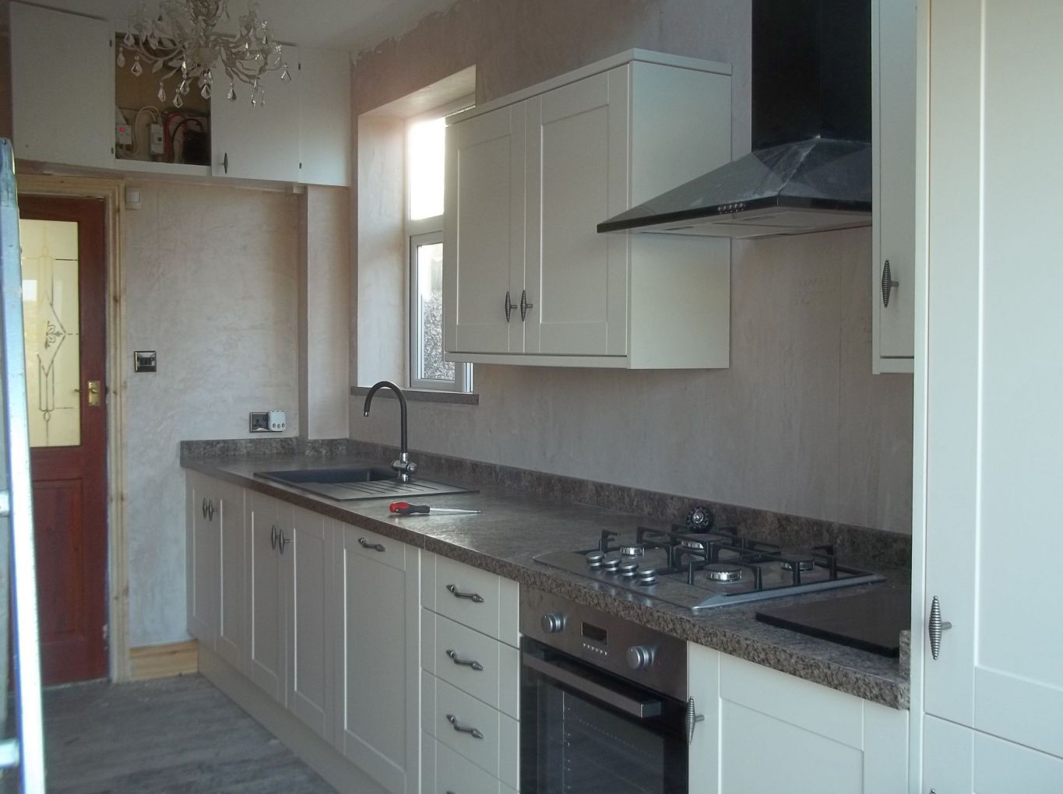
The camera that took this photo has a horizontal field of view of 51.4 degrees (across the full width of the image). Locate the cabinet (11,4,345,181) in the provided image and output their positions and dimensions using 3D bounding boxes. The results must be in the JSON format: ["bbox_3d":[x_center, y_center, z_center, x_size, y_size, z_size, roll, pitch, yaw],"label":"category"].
[{"bbox_3d":[-1.455,-1.232,4.695,1.397,0.602,0.242,-1,3,-32],"label":"cabinet"}]

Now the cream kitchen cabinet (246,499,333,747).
[{"bbox_3d":[-0.592,0.705,3.928,0.582,0.720,0.880,-1,3,-32],"label":"cream kitchen cabinet"}]

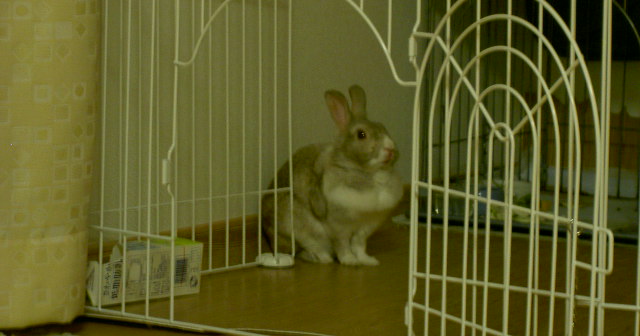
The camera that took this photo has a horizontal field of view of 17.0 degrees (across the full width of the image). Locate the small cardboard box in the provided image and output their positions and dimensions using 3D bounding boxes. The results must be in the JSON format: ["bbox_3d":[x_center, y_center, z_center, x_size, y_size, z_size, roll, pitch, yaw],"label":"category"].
[{"bbox_3d":[-0.270,0.147,3.049,0.200,0.070,0.069,-5,9,-37],"label":"small cardboard box"}]

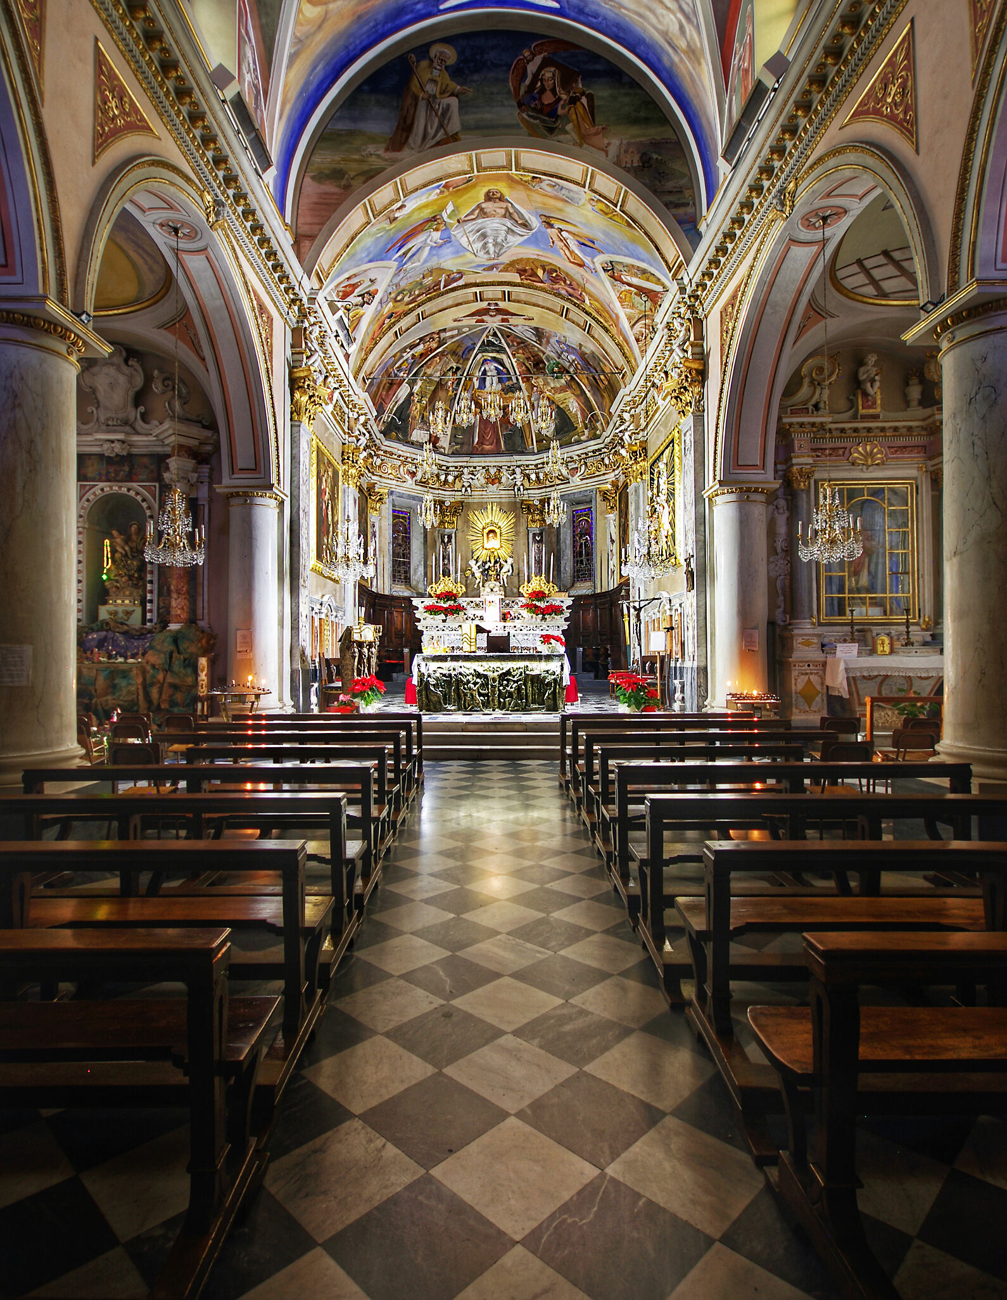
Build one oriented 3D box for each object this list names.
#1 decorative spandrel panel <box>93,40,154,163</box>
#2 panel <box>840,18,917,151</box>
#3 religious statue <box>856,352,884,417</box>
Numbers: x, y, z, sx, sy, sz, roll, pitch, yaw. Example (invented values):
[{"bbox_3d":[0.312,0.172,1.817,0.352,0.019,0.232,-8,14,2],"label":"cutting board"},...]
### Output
[{"bbox_3d":[-3.385,-4.530,5.750,0.060,1.070,1.050,0,0,-1],"label":"decorative spandrel panel"},{"bbox_3d":[3.280,-4.510,5.600,0.060,1.070,1.080,0,0,-1],"label":"panel"},{"bbox_3d":[6.736,-4.881,11.600,0.460,1.170,0.400,0,0,-1],"label":"religious statue"}]

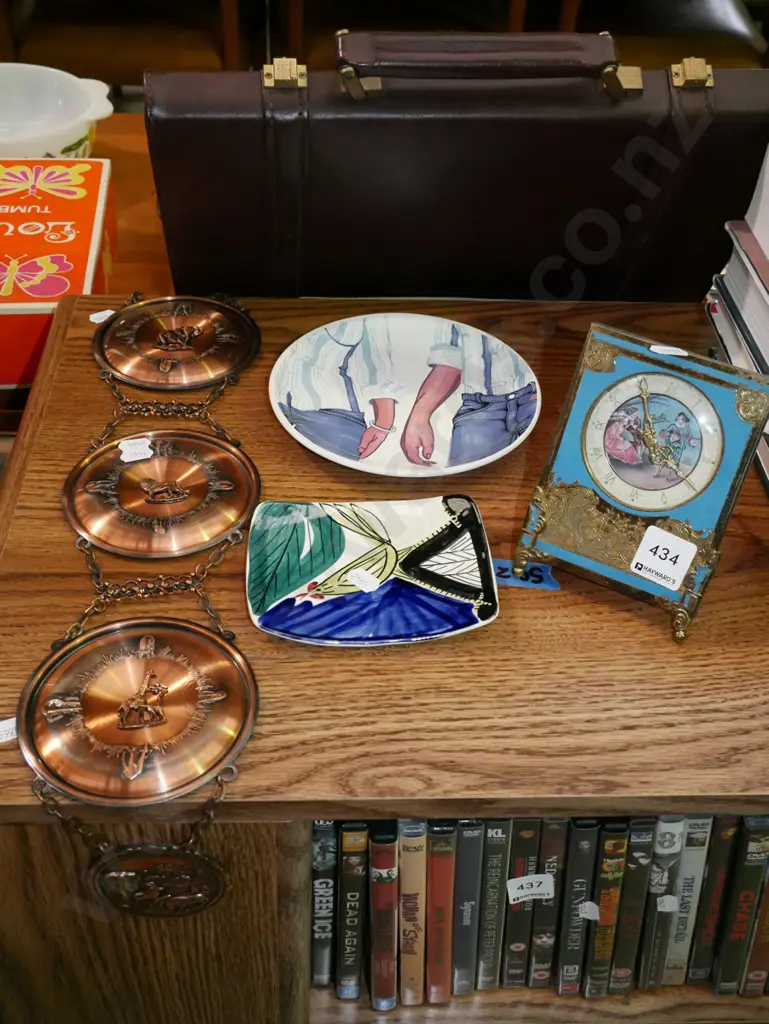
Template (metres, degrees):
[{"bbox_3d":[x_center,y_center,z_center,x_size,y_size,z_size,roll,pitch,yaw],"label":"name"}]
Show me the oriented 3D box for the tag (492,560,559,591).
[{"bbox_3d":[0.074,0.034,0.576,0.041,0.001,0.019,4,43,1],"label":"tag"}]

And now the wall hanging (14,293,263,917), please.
[{"bbox_3d":[-0.127,0.015,0.631,0.112,0.092,0.430,-1,43,-5],"label":"wall hanging"}]

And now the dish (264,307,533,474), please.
[{"bbox_3d":[0.013,-0.067,0.633,0.159,0.021,0.159,1,43,-4],"label":"dish"}]

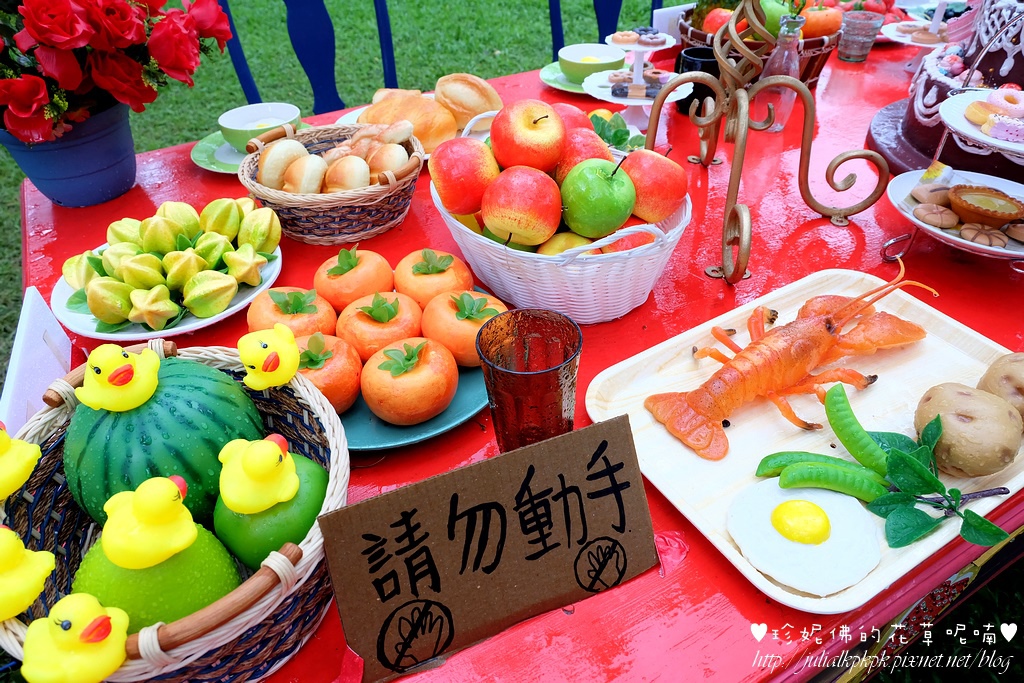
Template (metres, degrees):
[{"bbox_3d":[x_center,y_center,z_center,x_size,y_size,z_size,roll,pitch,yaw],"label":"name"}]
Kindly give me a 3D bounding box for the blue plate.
[{"bbox_3d":[-0.116,0.010,0.626,0.251,0.022,0.251,0,39,0],"label":"blue plate"}]

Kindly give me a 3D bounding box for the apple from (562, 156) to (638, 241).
[{"bbox_3d":[0.087,-0.144,0.689,0.075,0.076,0.075,21,33,-15],"label":"apple"}]

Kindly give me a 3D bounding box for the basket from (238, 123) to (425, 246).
[{"bbox_3d":[-0.218,-0.204,0.855,0.240,0.086,0.212,25,45,30],"label":"basket"}]

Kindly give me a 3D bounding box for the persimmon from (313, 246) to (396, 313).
[{"bbox_3d":[-0.156,-0.060,0.674,0.078,0.058,0.078,-2,38,0],"label":"persimmon"}]

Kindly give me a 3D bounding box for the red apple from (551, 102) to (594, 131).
[{"bbox_3d":[0.052,-0.228,0.766,0.076,0.072,0.076,-1,39,0],"label":"red apple"}]

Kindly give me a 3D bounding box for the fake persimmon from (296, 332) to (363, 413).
[{"bbox_3d":[-0.161,0.026,0.563,0.075,0.058,0.075,-1,39,0],"label":"fake persimmon"}]

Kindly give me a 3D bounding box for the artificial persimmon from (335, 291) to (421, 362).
[{"bbox_3d":[-0.118,-0.011,0.608,0.076,0.058,0.076,-1,39,0],"label":"artificial persimmon"}]

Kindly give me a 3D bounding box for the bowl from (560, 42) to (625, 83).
[{"bbox_3d":[0.133,-0.457,1.145,0.109,0.050,0.109,-1,39,1],"label":"bowl"}]

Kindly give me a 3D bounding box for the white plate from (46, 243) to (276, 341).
[{"bbox_3d":[-0.354,-0.065,0.719,0.226,0.021,0.226,-2,39,0],"label":"white plate"}]

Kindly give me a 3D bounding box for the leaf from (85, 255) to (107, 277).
[{"bbox_3d":[-0.437,-0.079,0.720,0.024,0.040,0.010,-32,35,-9],"label":"leaf"}]

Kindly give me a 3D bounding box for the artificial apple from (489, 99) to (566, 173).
[{"bbox_3d":[0.017,-0.209,0.698,0.080,0.073,0.080,4,70,-12],"label":"artificial apple"}]

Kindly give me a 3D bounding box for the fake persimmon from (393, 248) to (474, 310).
[{"bbox_3d":[-0.075,-0.056,0.662,0.076,0.059,0.076,-1,39,0],"label":"fake persimmon"}]

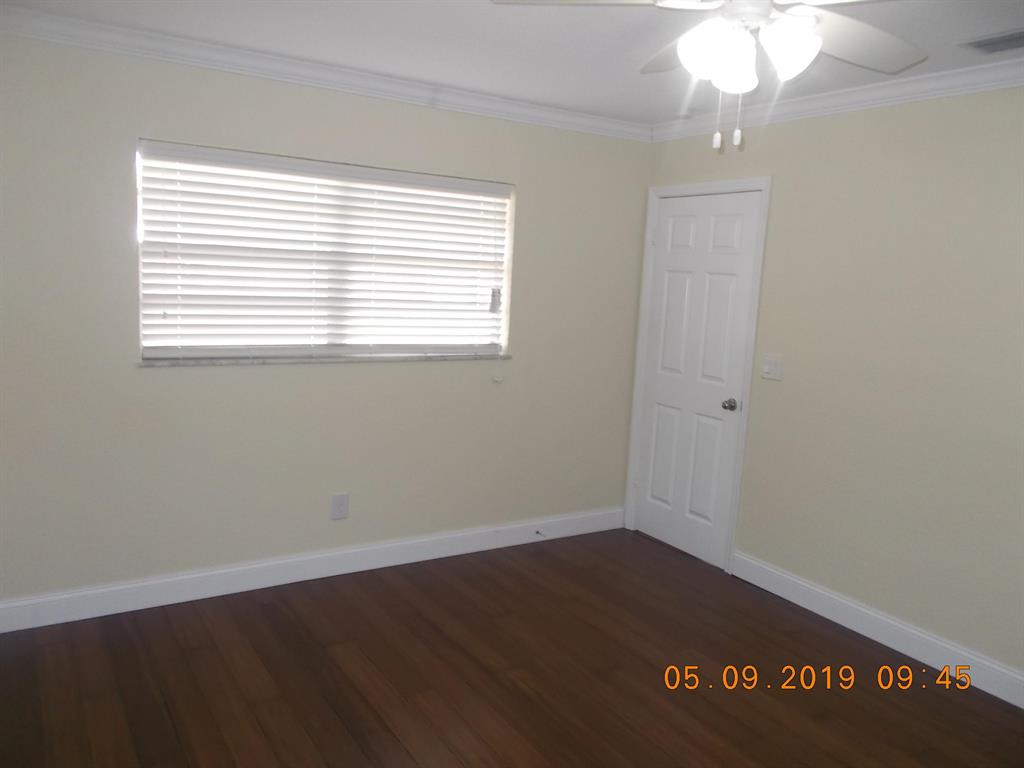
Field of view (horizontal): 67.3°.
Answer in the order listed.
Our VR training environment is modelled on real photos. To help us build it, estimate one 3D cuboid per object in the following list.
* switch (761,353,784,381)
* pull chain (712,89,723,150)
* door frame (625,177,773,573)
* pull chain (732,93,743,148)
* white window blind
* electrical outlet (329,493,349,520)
[{"bbox_3d":[1.326,-0.088,3.912,0.014,0.125,0.120,-2,10,-32],"label":"switch"},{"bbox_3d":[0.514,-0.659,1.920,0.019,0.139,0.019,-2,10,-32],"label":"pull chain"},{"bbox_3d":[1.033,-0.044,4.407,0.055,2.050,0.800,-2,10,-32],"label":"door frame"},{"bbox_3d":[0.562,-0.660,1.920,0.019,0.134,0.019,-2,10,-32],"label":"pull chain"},{"bbox_3d":[-0.791,-0.589,3.738,1.830,0.925,0.060,-2,10,-32],"label":"white window blind"},{"bbox_3d":[-0.863,0.615,3.866,0.080,0.126,0.012,-2,10,-32],"label":"electrical outlet"}]

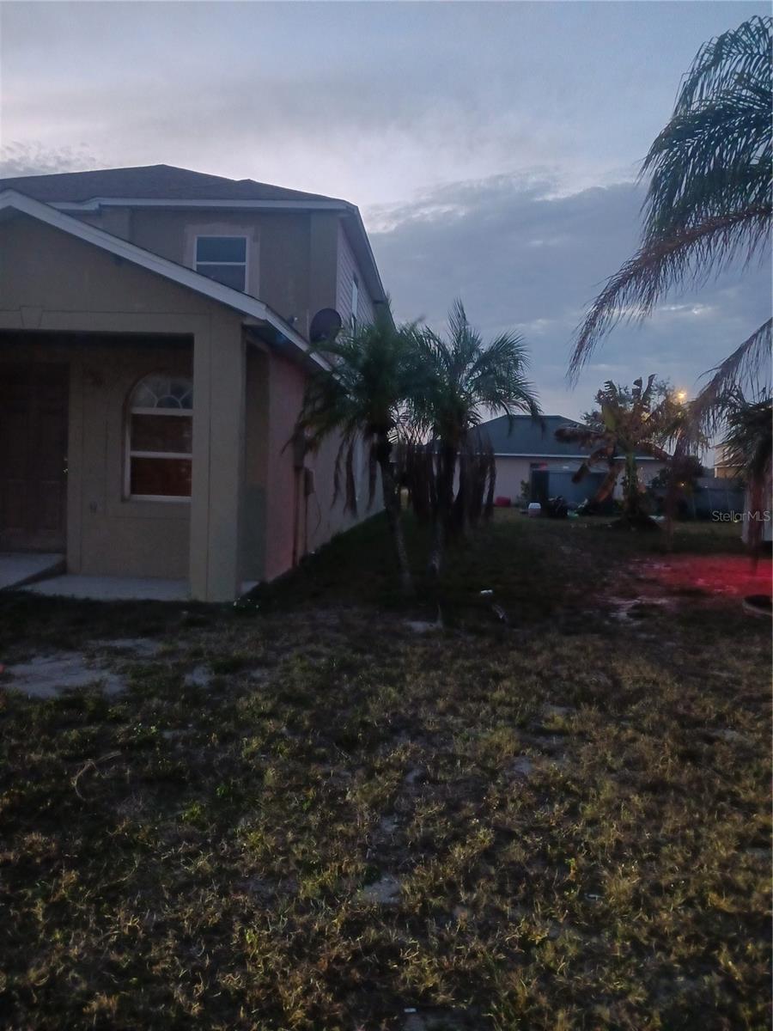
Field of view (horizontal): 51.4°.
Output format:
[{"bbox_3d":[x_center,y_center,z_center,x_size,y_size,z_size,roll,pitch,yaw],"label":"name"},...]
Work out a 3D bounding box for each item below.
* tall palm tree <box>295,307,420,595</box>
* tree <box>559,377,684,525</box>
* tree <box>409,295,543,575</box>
[{"bbox_3d":[-0.297,-0.653,8.288,1.280,2.970,1.400,2,3,0],"label":"tall palm tree"},{"bbox_3d":[7.303,-2.088,25.366,3.960,4.540,3.400,2,3,0],"label":"tree"},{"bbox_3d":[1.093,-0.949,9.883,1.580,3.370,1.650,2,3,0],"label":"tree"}]

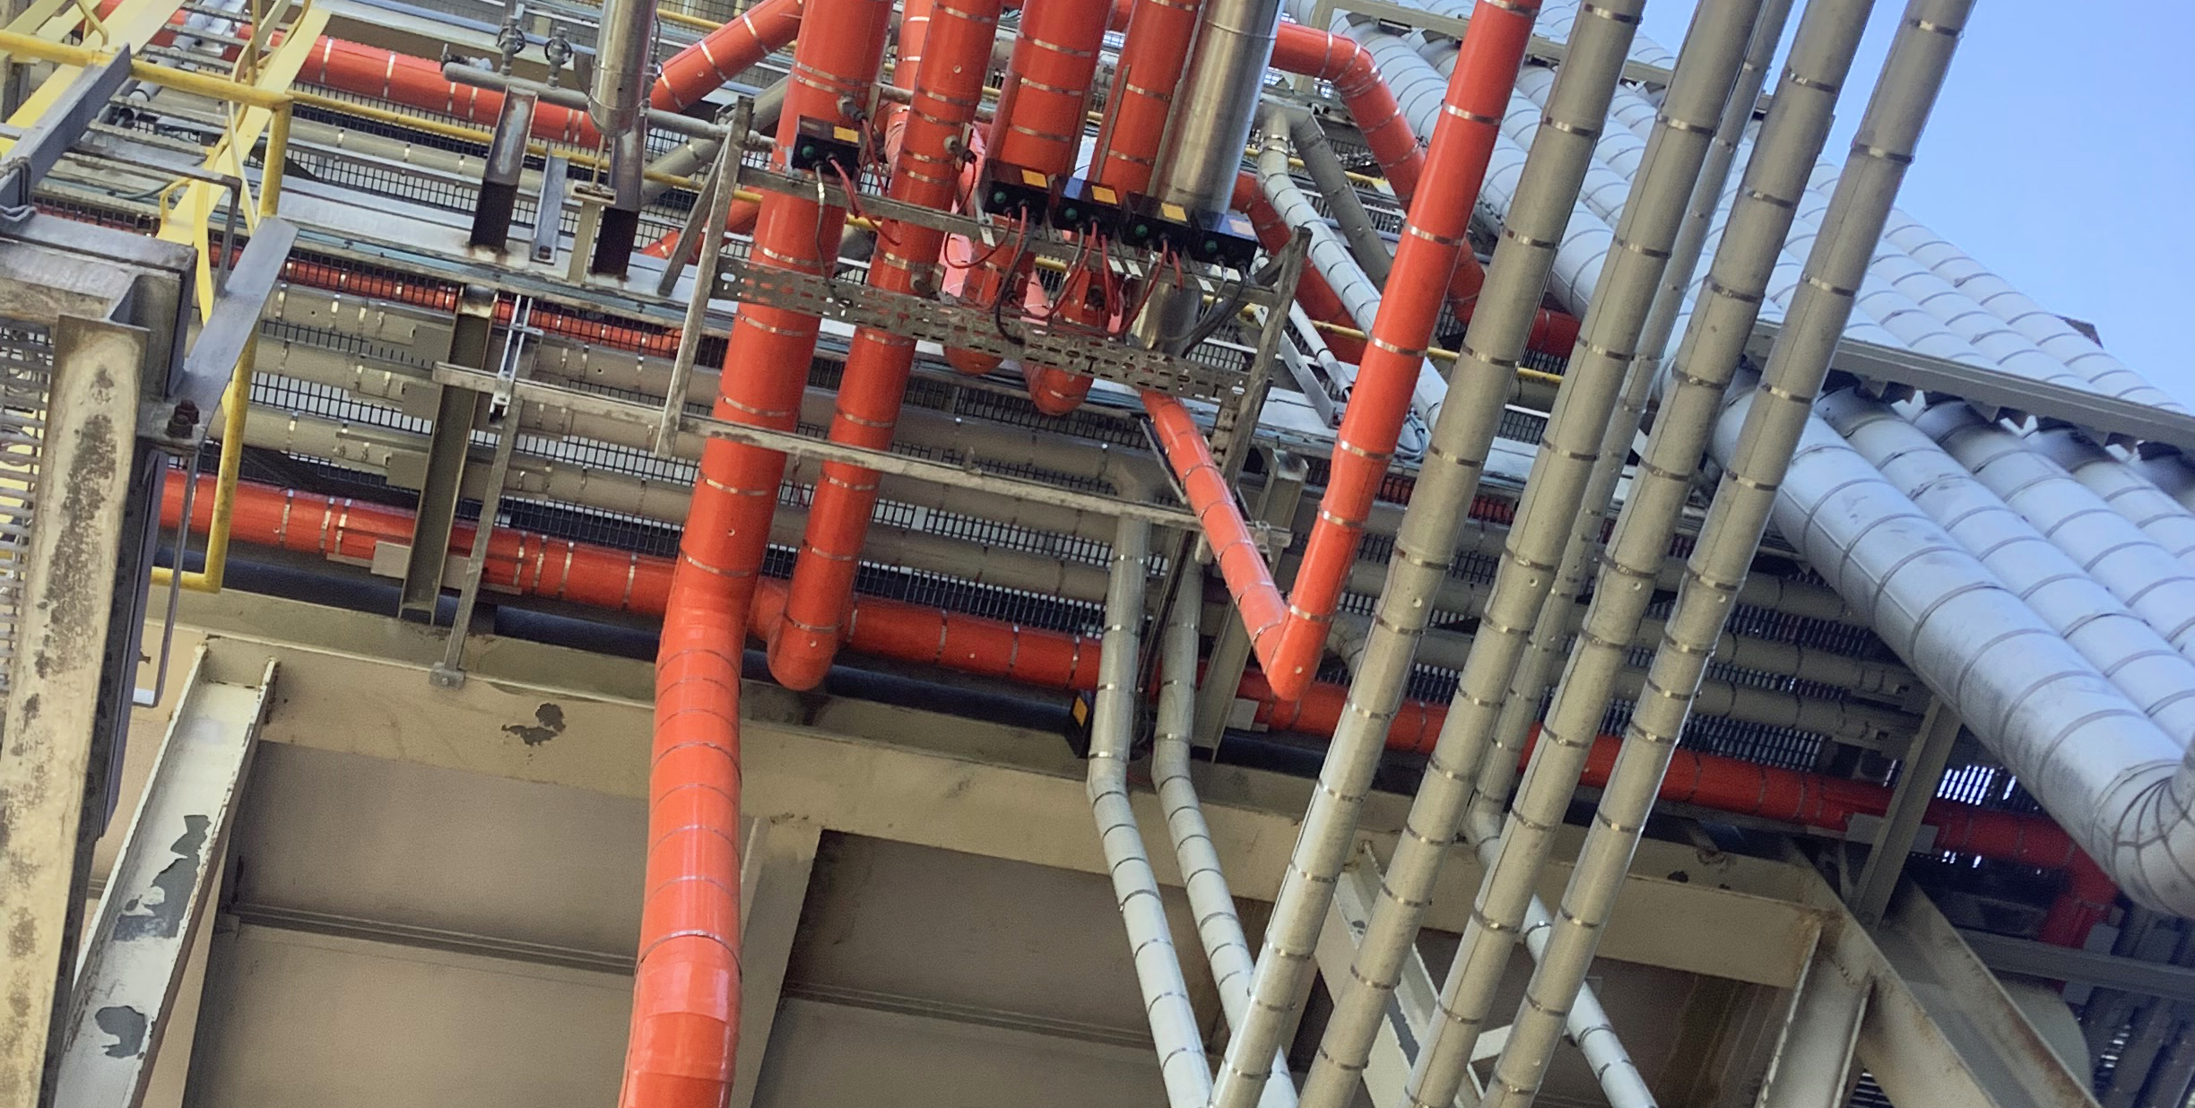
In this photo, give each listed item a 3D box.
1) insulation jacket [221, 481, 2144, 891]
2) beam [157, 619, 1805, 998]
[{"bbox_3d":[0.373,0.462,8.416,6.520,0.200,0.210,11,-68,-13],"label":"insulation jacket"},{"bbox_3d":[-0.198,0.736,7.963,5.117,0.310,0.300,11,-68,-13],"label":"beam"}]

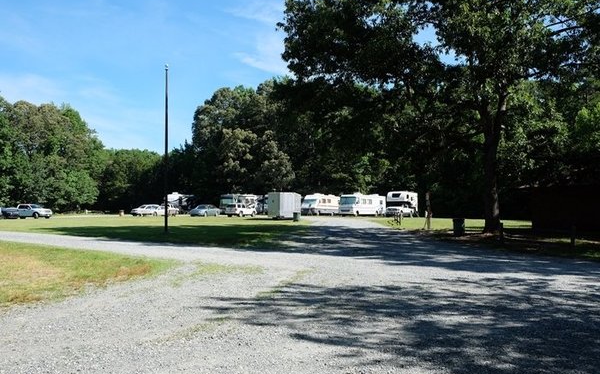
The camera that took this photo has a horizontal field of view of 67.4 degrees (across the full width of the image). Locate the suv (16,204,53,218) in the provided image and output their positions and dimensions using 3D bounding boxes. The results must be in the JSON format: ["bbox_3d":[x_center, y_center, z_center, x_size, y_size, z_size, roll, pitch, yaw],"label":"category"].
[{"bbox_3d":[-36.243,3.317,61.579,4.880,1.870,1.797,-1,-3,26],"label":"suv"}]

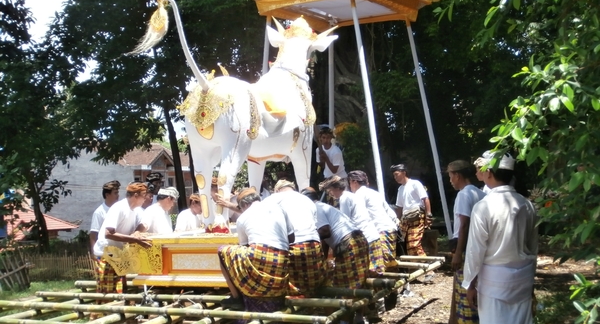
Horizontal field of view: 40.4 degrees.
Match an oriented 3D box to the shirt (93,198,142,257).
[{"bbox_3d":[-1.927,0.695,8.650,0.460,0.630,0.480,0,-2,12],"label":"shirt"}]

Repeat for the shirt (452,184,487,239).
[{"bbox_3d":[1.588,0.465,7.500,0.290,0.560,0.440,-1,-2,42],"label":"shirt"}]

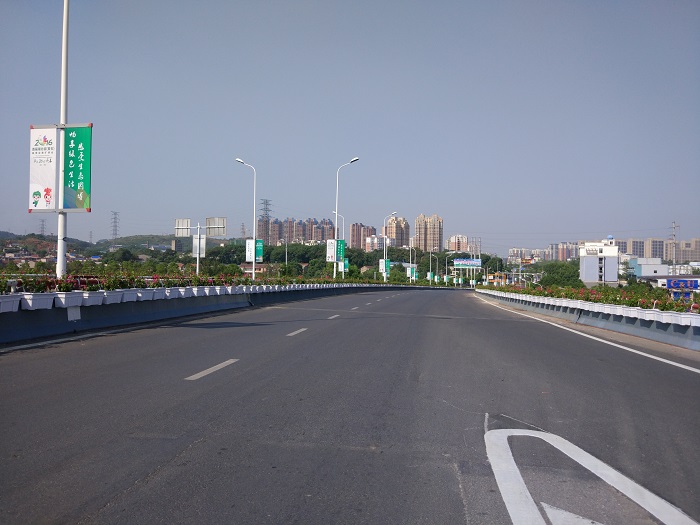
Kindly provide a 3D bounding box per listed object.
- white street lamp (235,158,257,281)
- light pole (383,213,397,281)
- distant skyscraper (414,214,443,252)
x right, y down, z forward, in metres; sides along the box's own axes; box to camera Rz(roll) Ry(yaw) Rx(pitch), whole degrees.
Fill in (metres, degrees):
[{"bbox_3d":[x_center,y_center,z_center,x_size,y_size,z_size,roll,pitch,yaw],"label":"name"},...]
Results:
[{"bbox_3d":[-9.166,-3.657,49.900,1.900,11.020,0.350,1,-1,9],"label":"white street lamp"},{"bbox_3d":[6.160,-2.078,85.901,1.950,11.140,0.350,0,-1,11],"label":"light pole"},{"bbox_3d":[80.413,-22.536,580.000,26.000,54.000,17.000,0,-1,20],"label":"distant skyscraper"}]

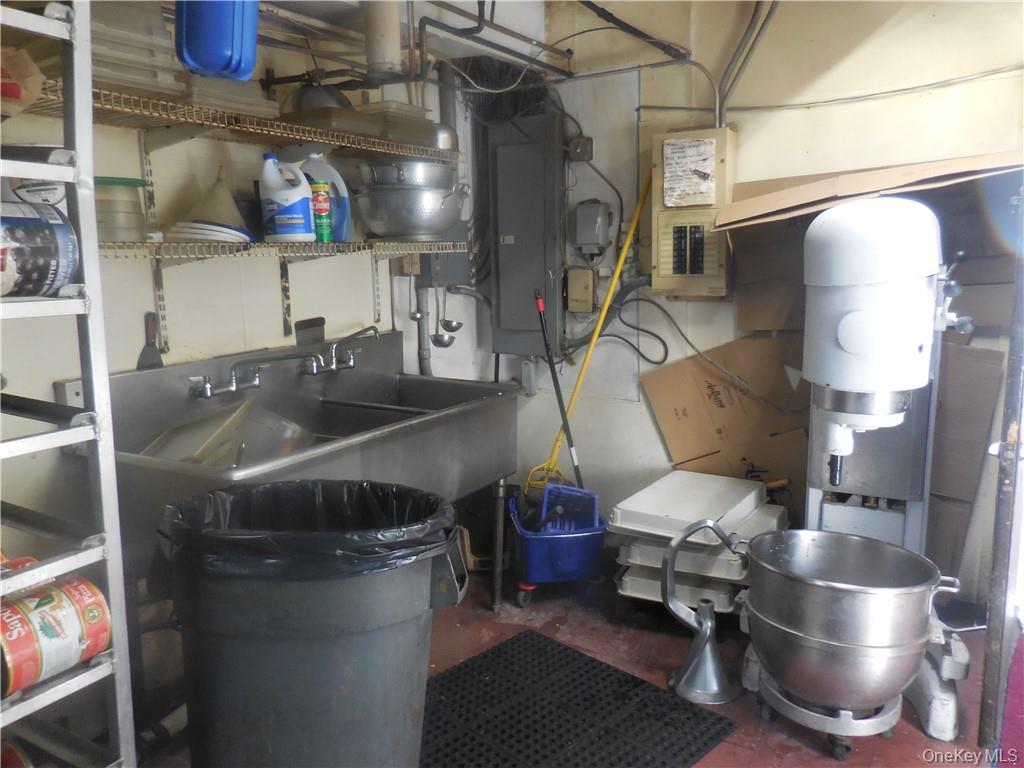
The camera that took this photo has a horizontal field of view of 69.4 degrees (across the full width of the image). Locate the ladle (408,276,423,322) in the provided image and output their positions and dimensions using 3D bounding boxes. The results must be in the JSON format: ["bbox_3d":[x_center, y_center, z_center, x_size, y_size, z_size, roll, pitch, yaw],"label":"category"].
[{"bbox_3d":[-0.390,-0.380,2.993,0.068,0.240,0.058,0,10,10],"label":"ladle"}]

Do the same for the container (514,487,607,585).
[{"bbox_3d":[0.193,0.640,3.314,0.370,0.430,0.460,-3,10,-9],"label":"container"}]

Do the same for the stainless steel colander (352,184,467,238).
[{"bbox_3d":[-0.405,-0.656,2.932,0.470,0.210,0.405,1,10,17],"label":"stainless steel colander"}]

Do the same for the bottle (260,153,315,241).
[{"bbox_3d":[-0.748,-0.609,2.462,0.172,0.295,0.120,-7,11,-28],"label":"bottle"}]

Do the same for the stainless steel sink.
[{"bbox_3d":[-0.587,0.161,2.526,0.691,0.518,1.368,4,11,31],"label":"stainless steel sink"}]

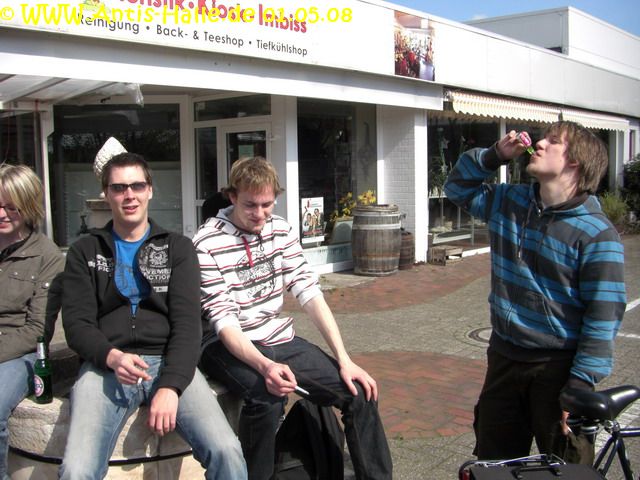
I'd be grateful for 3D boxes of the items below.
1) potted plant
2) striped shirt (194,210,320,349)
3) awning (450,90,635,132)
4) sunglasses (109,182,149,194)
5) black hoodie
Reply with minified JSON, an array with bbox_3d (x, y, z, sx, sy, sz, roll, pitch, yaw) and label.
[{"bbox_3d":[0.495,-0.343,10.700,0.480,0.820,0.600,4,8,39],"label":"potted plant"},{"bbox_3d":[-0.240,0.143,2.700,0.470,0.540,0.380,-4,7,-25],"label":"striped shirt"},{"bbox_3d":[4.791,-2.455,13.970,0.400,0.340,8.900,4,8,39],"label":"awning"},{"bbox_3d":[-0.674,-0.179,2.475,0.140,0.042,0.140,-6,6,-12],"label":"sunglasses"},{"bbox_3d":[-0.645,0.222,2.470,0.500,0.570,0.380,-2,7,-12],"label":"black hoodie"}]

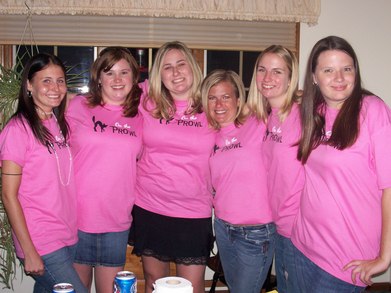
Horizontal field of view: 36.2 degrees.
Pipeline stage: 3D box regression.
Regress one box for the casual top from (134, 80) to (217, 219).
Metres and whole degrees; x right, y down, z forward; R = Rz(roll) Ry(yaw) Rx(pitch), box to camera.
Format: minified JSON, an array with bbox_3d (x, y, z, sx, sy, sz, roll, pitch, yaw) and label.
[{"bbox_3d":[-0.088,0.030,2.580,0.410,0.560,0.260,0,7,-6],"label":"casual top"}]

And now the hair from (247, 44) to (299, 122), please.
[{"bbox_3d":[0.320,-0.262,2.490,0.205,0.315,0.220,3,7,18],"label":"hair"}]

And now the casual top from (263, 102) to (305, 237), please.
[{"bbox_3d":[0.378,0.103,2.570,0.390,0.560,0.260,7,9,42],"label":"casual top"}]

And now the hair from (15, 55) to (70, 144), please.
[{"bbox_3d":[-0.625,-0.195,2.430,0.215,0.355,0.230,-2,7,-22],"label":"hair"}]

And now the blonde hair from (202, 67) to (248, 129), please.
[{"bbox_3d":[0.121,-0.196,2.490,0.200,0.250,0.215,2,7,13],"label":"blonde hair"}]

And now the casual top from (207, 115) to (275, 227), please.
[{"bbox_3d":[0.189,0.097,2.510,0.340,0.470,0.240,5,8,32],"label":"casual top"}]

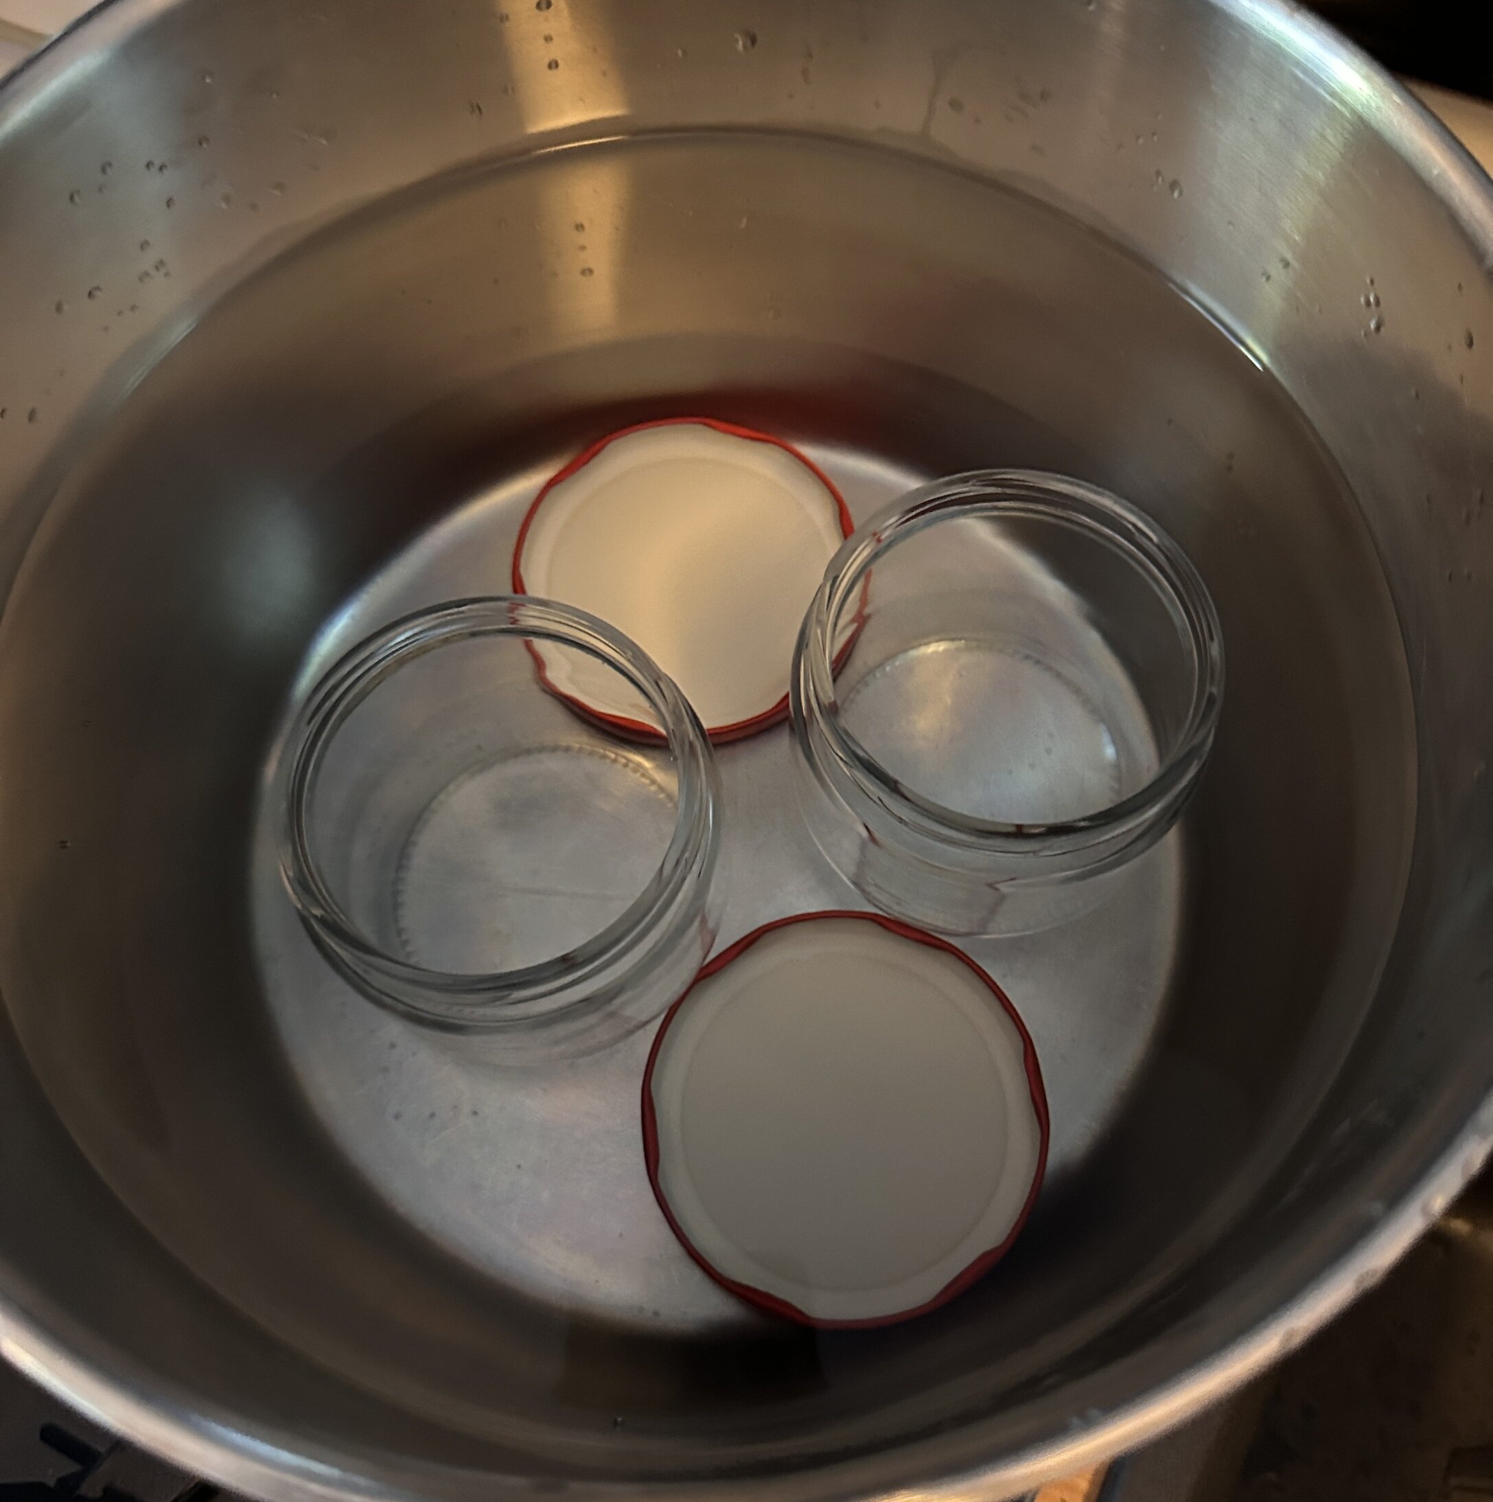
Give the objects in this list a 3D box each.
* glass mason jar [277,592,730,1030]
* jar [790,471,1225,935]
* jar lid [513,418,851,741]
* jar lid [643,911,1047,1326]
[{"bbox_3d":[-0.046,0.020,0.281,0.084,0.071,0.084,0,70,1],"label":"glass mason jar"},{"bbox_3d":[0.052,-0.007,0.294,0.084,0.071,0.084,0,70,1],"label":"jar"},{"bbox_3d":[-0.013,-0.039,0.327,0.086,0.011,0.086,0,70,1],"label":"jar lid"},{"bbox_3d":[0.021,0.077,0.297,0.086,0.011,0.086,0,70,1],"label":"jar lid"}]

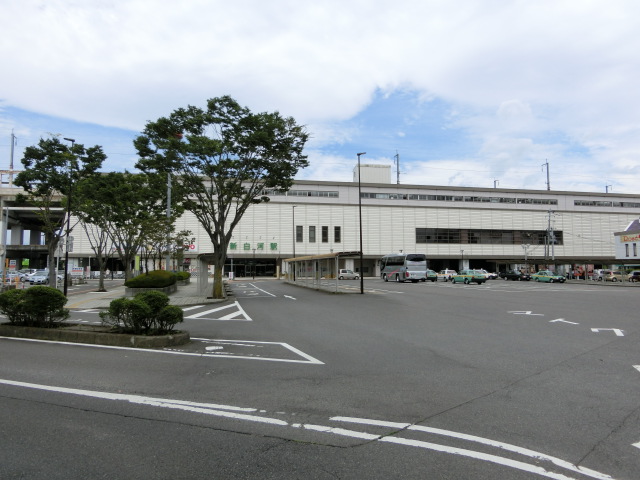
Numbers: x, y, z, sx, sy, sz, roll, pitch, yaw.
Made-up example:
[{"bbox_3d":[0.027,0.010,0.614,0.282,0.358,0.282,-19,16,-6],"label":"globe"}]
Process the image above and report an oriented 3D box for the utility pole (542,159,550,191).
[{"bbox_3d":[45.621,-10.637,92.848,0.500,10.400,1.600,1,-4,-12],"label":"utility pole"}]

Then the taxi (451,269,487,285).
[{"bbox_3d":[16.157,3.952,50.051,1.700,1.520,4.650,1,-4,-12],"label":"taxi"}]

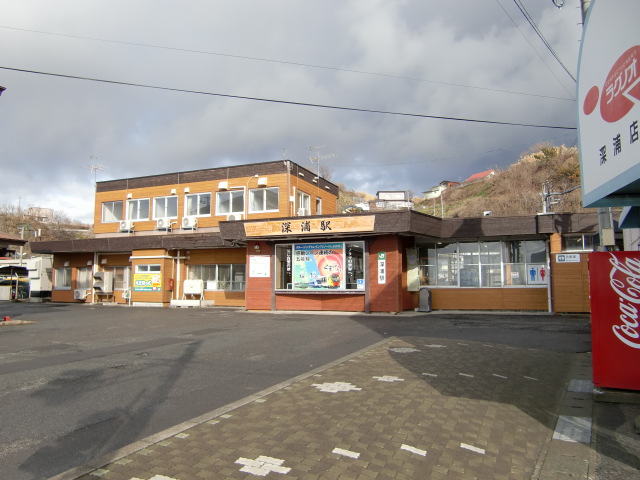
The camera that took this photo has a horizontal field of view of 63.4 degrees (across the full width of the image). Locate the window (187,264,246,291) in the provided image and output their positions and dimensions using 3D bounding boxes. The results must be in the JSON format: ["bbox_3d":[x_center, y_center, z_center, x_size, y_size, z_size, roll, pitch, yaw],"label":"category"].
[{"bbox_3d":[-5.059,1.857,25.372,3.491,1.307,0.100,-2,-6,24],"label":"window"}]

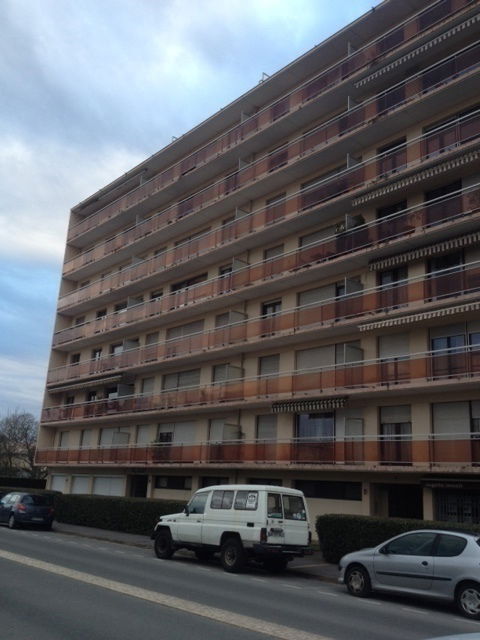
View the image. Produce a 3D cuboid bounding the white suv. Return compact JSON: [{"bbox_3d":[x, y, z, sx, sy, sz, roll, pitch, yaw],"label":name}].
[{"bbox_3d":[-0.382,5.560,17.601,1.760,2.109,4.980,16,-20,-38],"label":"white suv"}]

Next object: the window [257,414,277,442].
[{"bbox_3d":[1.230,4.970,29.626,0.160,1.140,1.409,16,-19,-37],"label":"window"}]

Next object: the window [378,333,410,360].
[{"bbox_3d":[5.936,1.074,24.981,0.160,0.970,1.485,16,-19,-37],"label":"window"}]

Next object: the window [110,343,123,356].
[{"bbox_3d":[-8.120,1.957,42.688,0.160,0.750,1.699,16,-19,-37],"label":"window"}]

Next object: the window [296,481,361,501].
[{"bbox_3d":[3.453,6.858,26.102,0.160,0.660,3.801,16,-19,-37],"label":"window"}]

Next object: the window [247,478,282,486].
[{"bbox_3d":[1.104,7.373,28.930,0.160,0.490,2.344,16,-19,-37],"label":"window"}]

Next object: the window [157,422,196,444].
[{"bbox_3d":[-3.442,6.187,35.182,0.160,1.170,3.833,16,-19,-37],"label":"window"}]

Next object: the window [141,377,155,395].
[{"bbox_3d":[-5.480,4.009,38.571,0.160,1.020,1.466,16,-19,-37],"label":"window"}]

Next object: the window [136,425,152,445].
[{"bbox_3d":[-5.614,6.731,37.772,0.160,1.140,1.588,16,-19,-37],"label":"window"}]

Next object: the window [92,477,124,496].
[{"bbox_3d":[-8.022,10.177,39.630,0.160,1.230,3.923,16,-19,-37],"label":"window"}]

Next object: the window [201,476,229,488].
[{"bbox_3d":[-1.250,8.012,31.720,0.160,0.580,2.242,16,-19,-37],"label":"window"}]

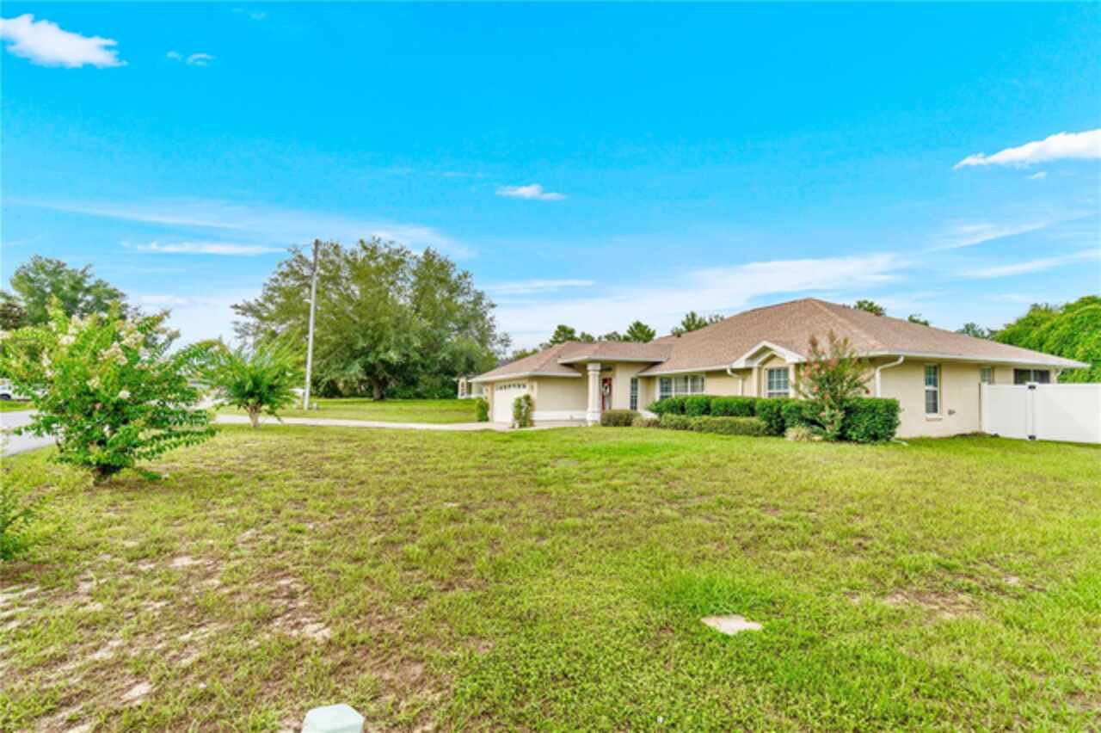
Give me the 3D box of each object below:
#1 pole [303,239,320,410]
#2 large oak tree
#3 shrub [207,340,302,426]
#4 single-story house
[{"bbox_3d":[-15.805,-2.801,30.337,0.400,11.253,0.400,1,-3,0],"label":"pole"},{"bbox_3d":[-15.720,-4.452,42.000,22.800,14.735,21.500,2,-4,-21],"label":"large oak tree"},{"bbox_3d":[-10.083,0.629,15.600,2.900,2.868,2.800,3,-5,-33],"label":"shrub"},{"bbox_3d":[7.863,0.041,24.093,18.597,5.998,22.489,2,-4,-26],"label":"single-story house"}]

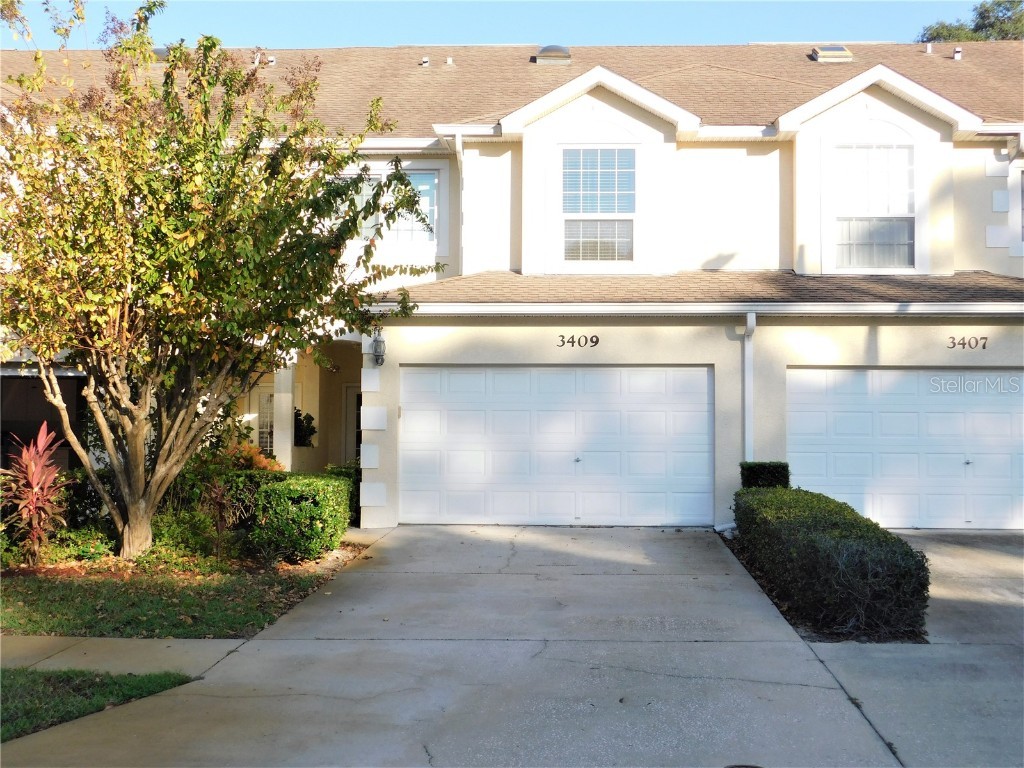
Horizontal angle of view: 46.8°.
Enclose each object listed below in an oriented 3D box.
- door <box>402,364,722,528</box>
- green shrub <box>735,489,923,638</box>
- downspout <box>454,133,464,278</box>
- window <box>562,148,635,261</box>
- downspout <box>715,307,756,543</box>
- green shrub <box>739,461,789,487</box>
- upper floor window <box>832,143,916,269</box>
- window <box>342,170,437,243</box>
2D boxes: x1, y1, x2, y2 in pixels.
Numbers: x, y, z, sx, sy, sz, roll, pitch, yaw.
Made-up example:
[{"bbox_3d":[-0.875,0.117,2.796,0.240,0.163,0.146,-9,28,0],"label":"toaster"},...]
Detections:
[{"bbox_3d":[0.601,0.824,16.052,4.270,2.164,0.060,0,-1,2],"label":"door"},{"bbox_3d":[3.025,1.641,11.916,0.826,0.805,5.300,0,-1,3],"label":"green shrub"},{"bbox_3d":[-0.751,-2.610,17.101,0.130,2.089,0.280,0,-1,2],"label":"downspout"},{"bbox_3d":[1.245,-2.574,16.984,1.053,1.635,0.100,0,-1,2],"label":"window"},{"bbox_3d":[2.971,0.526,15.660,0.526,2.923,0.420,0,-1,2],"label":"downspout"},{"bbox_3d":[3.203,1.466,15.172,0.619,0.904,0.700,0,-1,2],"label":"green shrub"},{"bbox_3d":[5.169,-2.529,16.853,1.143,1.787,0.100,0,-1,2],"label":"upper floor window"},{"bbox_3d":[-1.902,-2.722,18.142,1.524,1.139,0.100,0,-1,2],"label":"window"}]

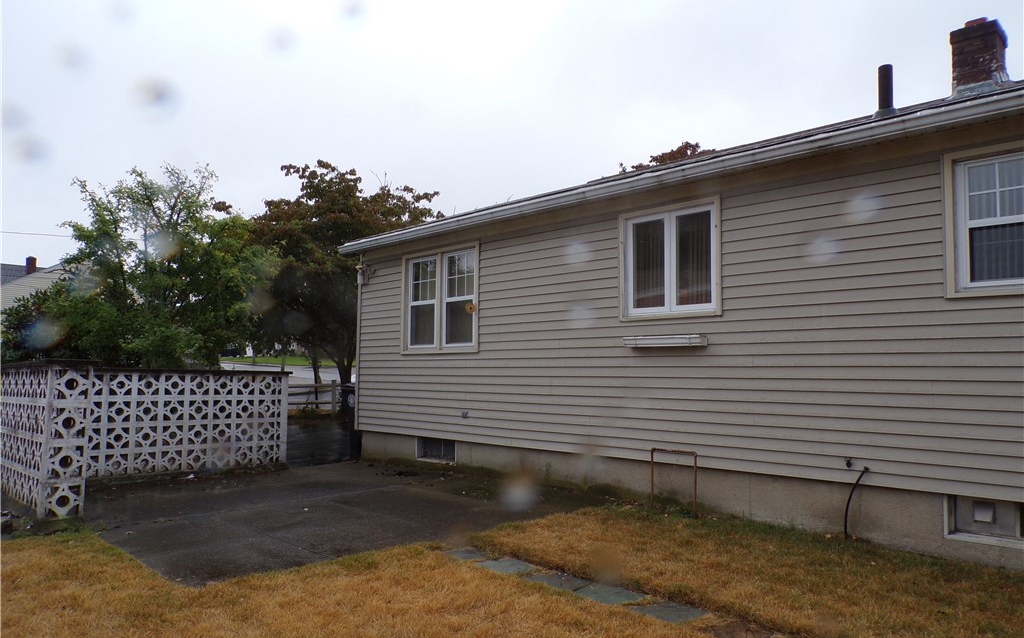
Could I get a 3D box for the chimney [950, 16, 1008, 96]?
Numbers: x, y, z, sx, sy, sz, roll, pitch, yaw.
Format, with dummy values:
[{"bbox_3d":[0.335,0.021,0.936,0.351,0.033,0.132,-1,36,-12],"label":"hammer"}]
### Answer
[{"bbox_3d":[5.366,-2.940,8.141,0.450,0.900,0.480,-4,-6,45],"label":"chimney"}]

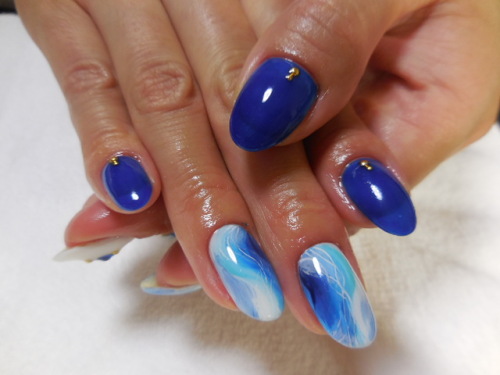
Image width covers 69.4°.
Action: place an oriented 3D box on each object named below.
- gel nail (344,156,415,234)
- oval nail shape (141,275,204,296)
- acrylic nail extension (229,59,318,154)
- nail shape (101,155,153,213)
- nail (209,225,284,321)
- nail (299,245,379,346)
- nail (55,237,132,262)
[{"bbox_3d":[0.034,0.003,0.093,0.013,0.005,0.022,-28,78,10],"label":"gel nail"},{"bbox_3d":[-0.021,0.029,0.106,0.020,0.012,0.004,-2,81,-6],"label":"oval nail shape"},{"bbox_3d":[0.006,-0.020,0.089,0.016,0.025,0.006,32,4,-5],"label":"acrylic nail extension"},{"bbox_3d":[-0.031,-0.001,0.091,0.011,0.004,0.016,-13,68,-18],"label":"nail shape"},{"bbox_3d":[0.000,0.021,0.089,0.012,0.005,0.024,-21,82,-11],"label":"nail"},{"bbox_3d":[0.021,0.026,0.087,0.013,0.006,0.025,-18,77,-4],"label":"nail"},{"bbox_3d":[-0.046,0.018,0.106,0.022,0.004,0.012,-10,6,-6],"label":"nail"}]

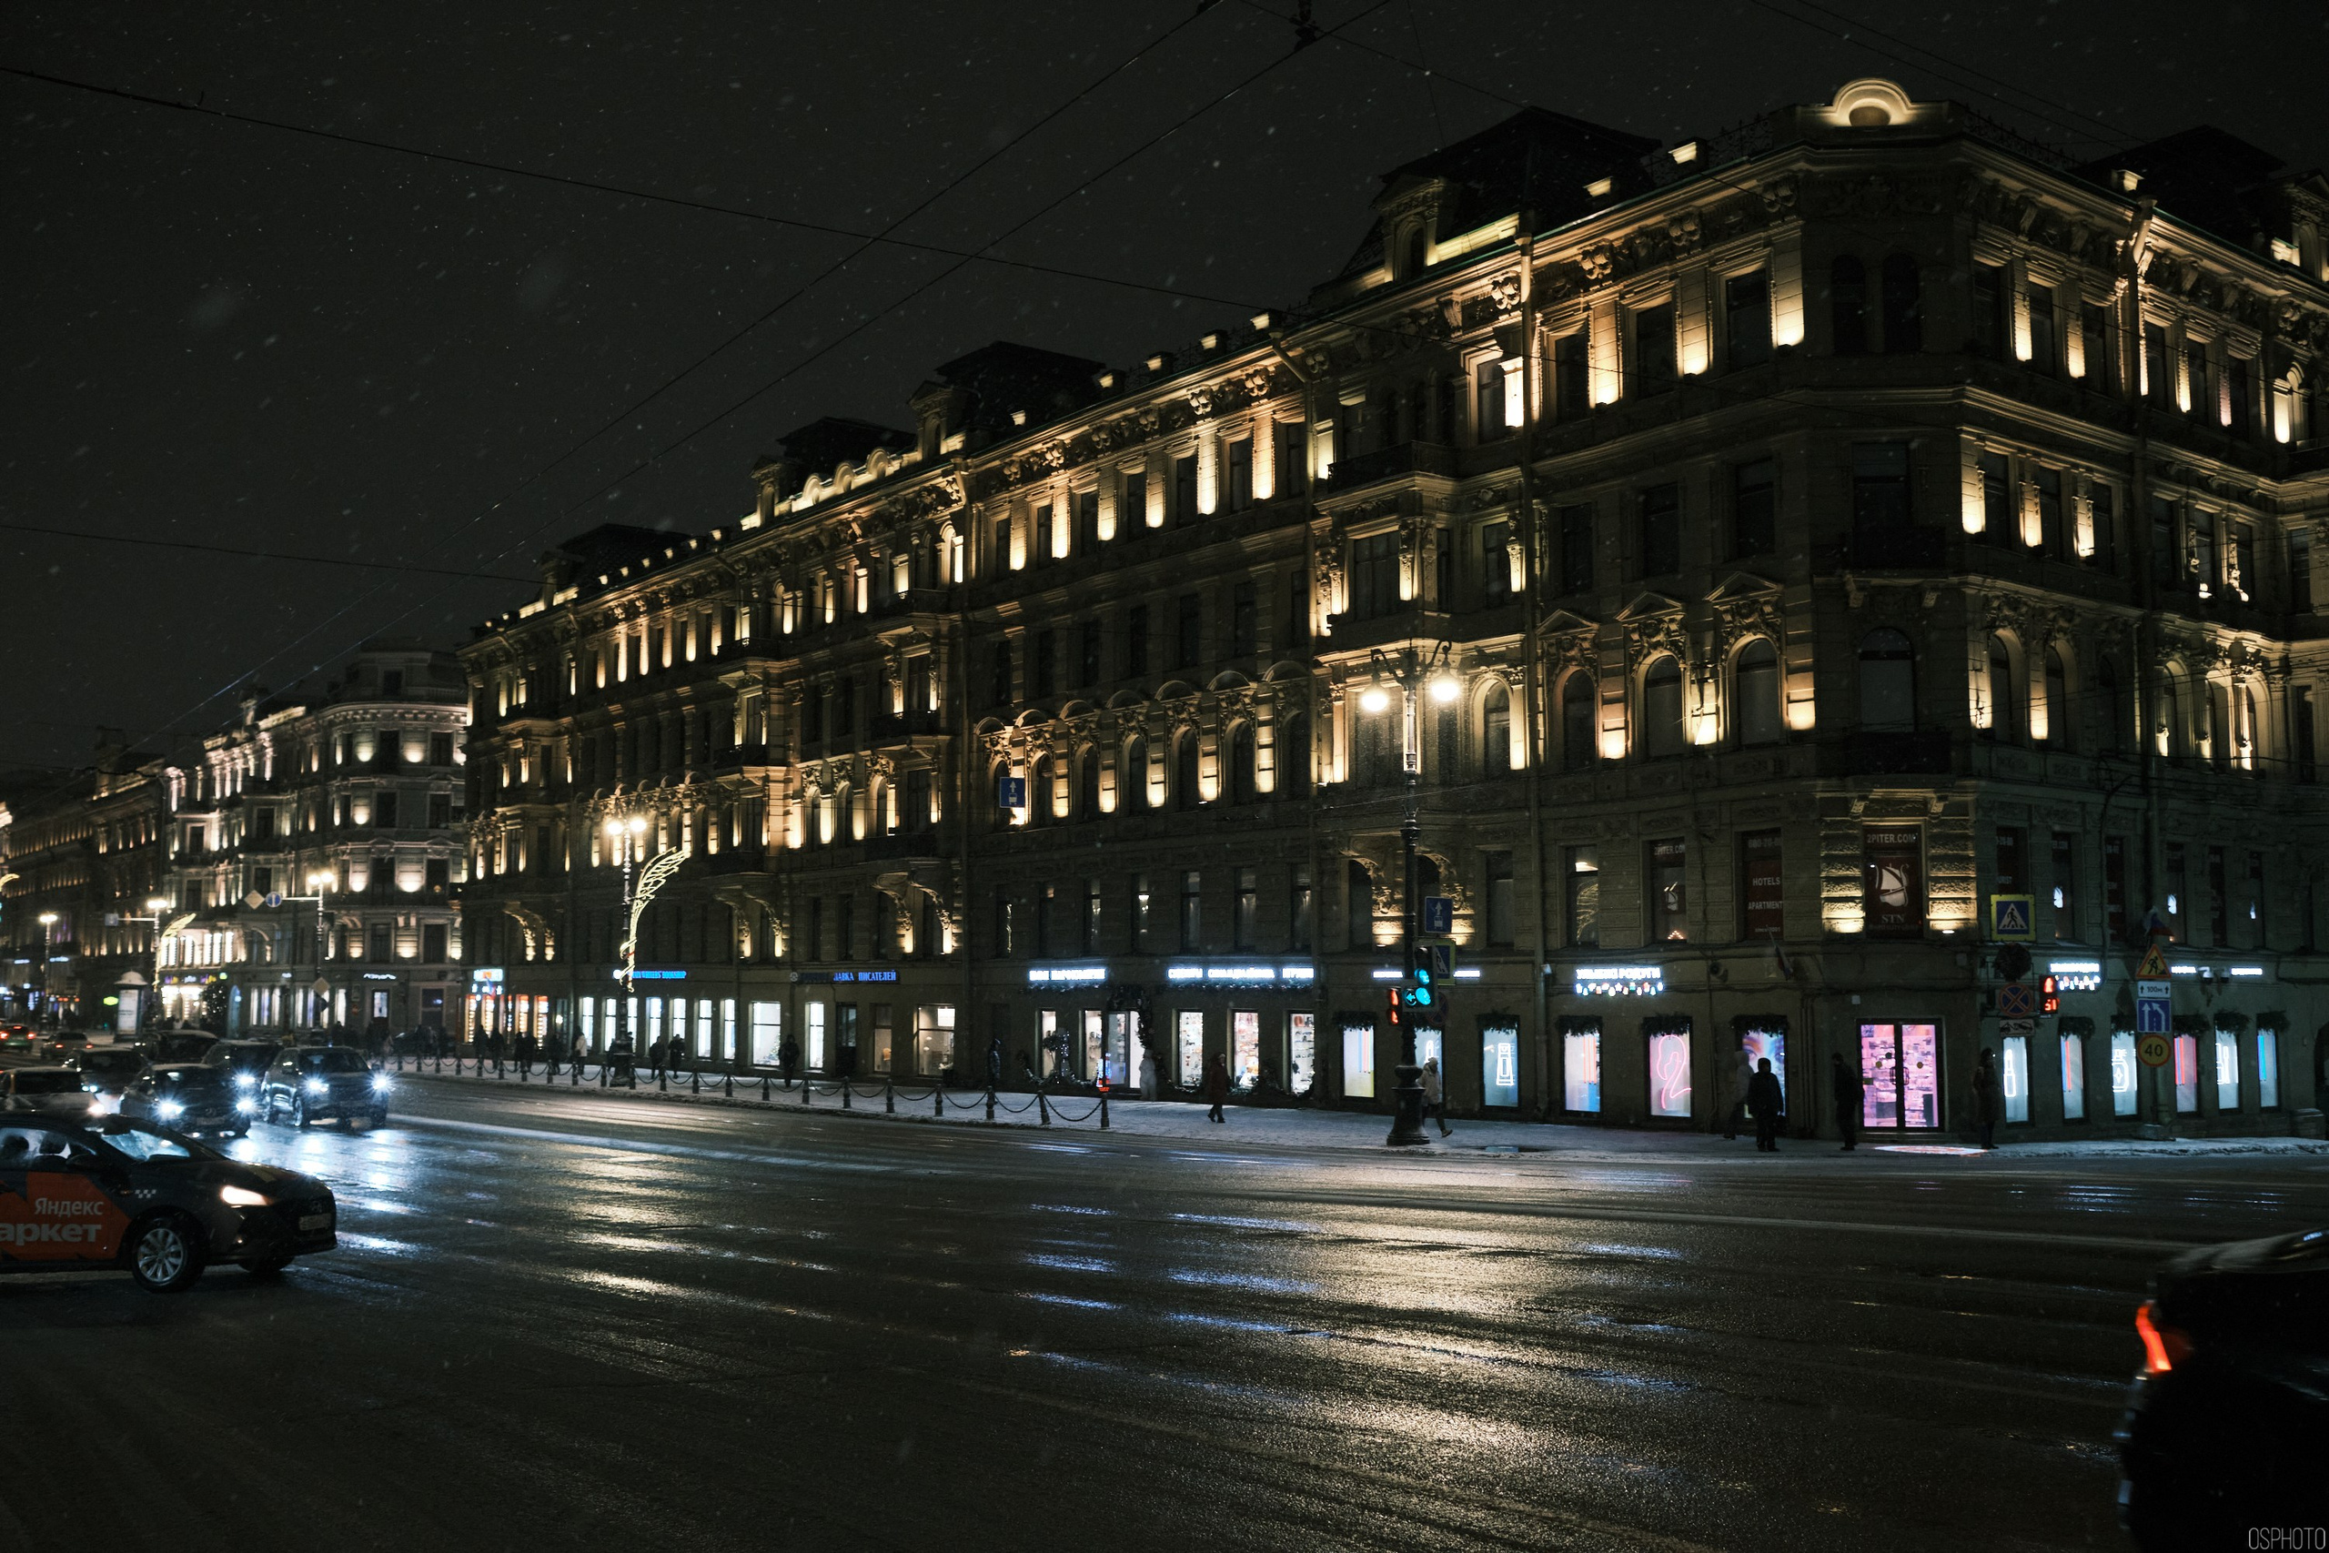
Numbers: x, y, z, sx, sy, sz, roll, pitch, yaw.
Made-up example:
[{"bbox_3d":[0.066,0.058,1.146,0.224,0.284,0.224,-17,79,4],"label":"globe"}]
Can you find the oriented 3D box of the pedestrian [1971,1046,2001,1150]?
[{"bbox_3d":[15.240,5.970,42.000,0.460,1.820,0.520,-1,-6,8],"label":"pedestrian"}]

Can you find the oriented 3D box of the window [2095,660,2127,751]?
[{"bbox_3d":[21.119,-1.582,50.715,1.281,2.103,0.250,5,-7,-39],"label":"window"}]

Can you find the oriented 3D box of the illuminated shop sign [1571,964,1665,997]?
[{"bbox_3d":[9.720,4.385,48.427,0.150,0.678,2.584,4,-7,-35],"label":"illuminated shop sign"}]

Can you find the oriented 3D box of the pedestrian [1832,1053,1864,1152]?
[{"bbox_3d":[12.445,5.951,41.297,0.480,1.740,0.480,3,-7,-21],"label":"pedestrian"}]

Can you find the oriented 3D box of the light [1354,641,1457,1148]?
[{"bbox_3d":[4.651,2.161,43.418,0.800,9.655,2.300,4,-7,-35],"label":"light"}]

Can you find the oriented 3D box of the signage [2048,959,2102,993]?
[{"bbox_3d":[18.838,4.118,46.832,2.100,0.670,0.150,5,-8,-38],"label":"signage"}]

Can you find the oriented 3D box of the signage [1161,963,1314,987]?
[{"bbox_3d":[1.942,5.393,61.626,0.180,0.641,6.853,4,-7,-35],"label":"signage"}]

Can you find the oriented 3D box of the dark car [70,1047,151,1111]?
[{"bbox_3d":[-25.640,7.384,54.853,1.820,1.540,4.450,4,-7,-32],"label":"dark car"}]

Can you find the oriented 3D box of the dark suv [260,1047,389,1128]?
[{"bbox_3d":[-18.317,6.811,49.600,1.850,1.620,4.550,4,-7,-31],"label":"dark suv"}]

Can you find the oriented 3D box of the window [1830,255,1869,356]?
[{"bbox_3d":[14.386,-9.872,47.599,0.740,2.150,0.250,-1,-6,8],"label":"window"}]

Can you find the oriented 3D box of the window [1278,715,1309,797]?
[{"bbox_3d":[3.335,-0.503,58.247,0.300,2.140,1.235,4,-7,-35],"label":"window"}]

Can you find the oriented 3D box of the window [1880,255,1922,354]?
[{"bbox_3d":[14.871,-9.497,45.661,0.838,2.069,0.300,0,-6,6],"label":"window"}]

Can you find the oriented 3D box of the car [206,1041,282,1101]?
[{"bbox_3d":[-24.157,7.915,60.112,1.850,1.700,4.600,4,-7,-35],"label":"car"}]

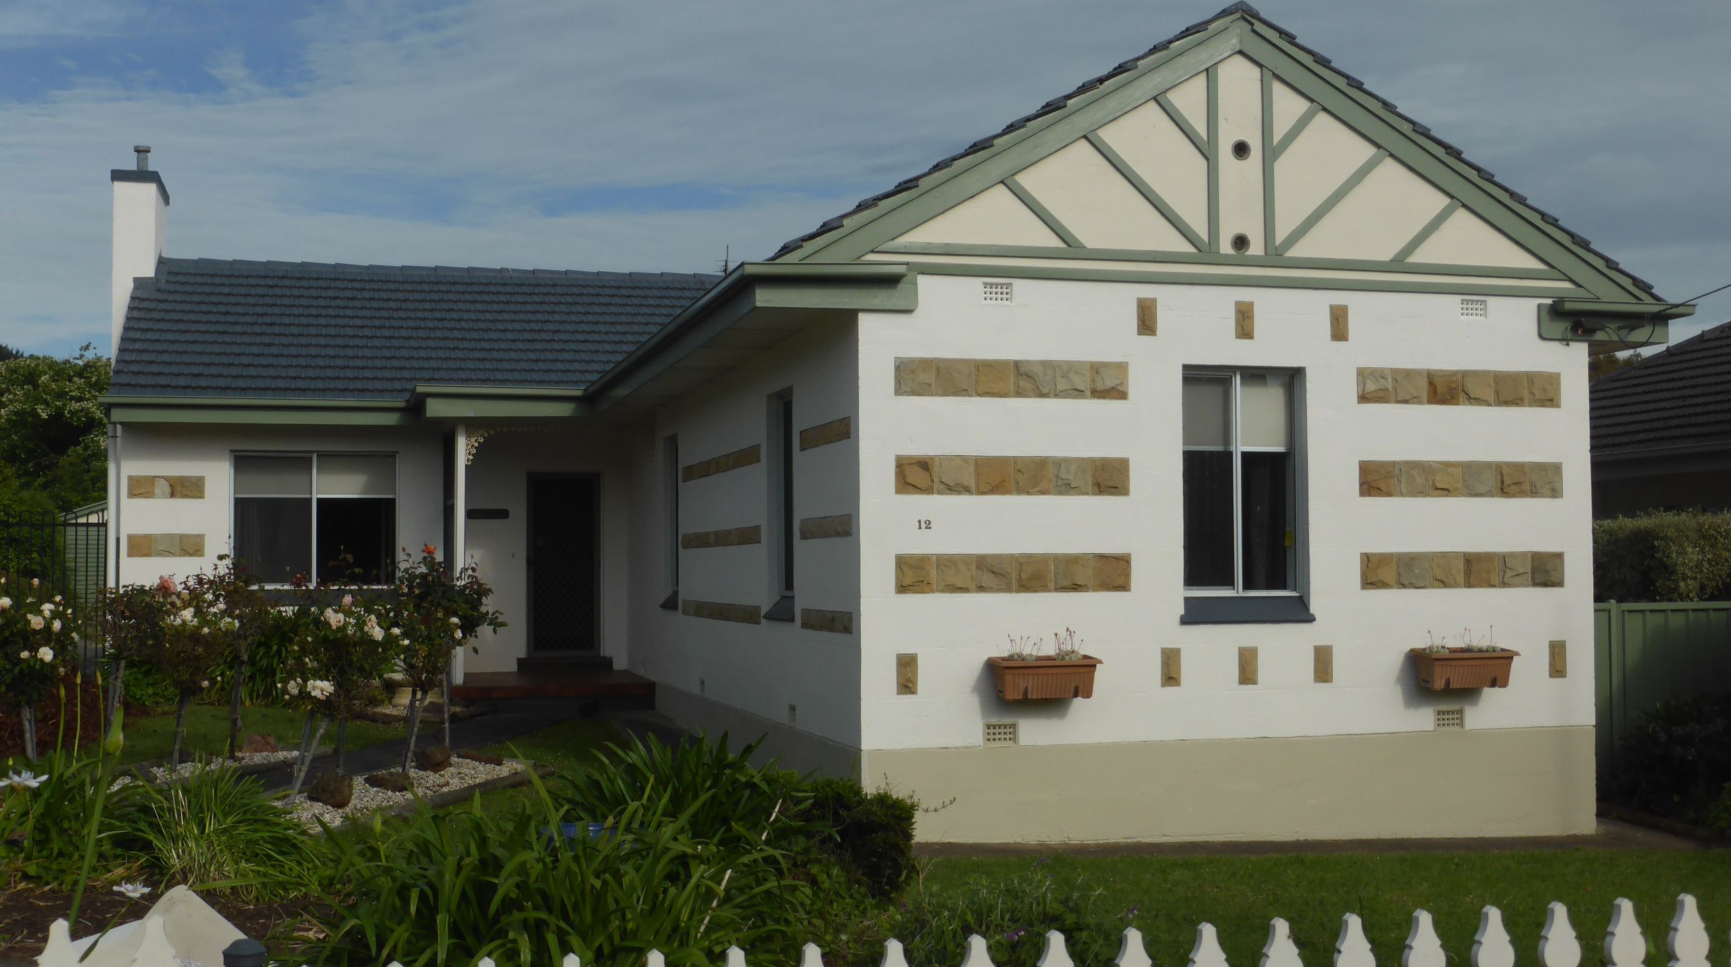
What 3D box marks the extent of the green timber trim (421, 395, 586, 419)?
[{"bbox_3d":[-3.637,-0.768,19.693,1.647,0.213,0.090,0,-3,-15],"label":"green timber trim"}]

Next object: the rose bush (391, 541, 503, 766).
[{"bbox_3d":[-3.223,1.341,15.068,0.800,1.750,0.800,0,-3,-15],"label":"rose bush"}]

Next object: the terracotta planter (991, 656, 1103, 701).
[{"bbox_3d":[1.188,1.284,12.891,0.730,0.277,0.220,0,-3,-15],"label":"terracotta planter"}]

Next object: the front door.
[{"bbox_3d":[-3.467,0.932,22.401,0.830,2.090,0.070,0,-3,-15],"label":"front door"}]

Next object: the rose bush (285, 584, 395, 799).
[{"bbox_3d":[-3.723,1.478,13.853,0.760,1.464,0.760,0,-3,-15],"label":"rose bush"}]

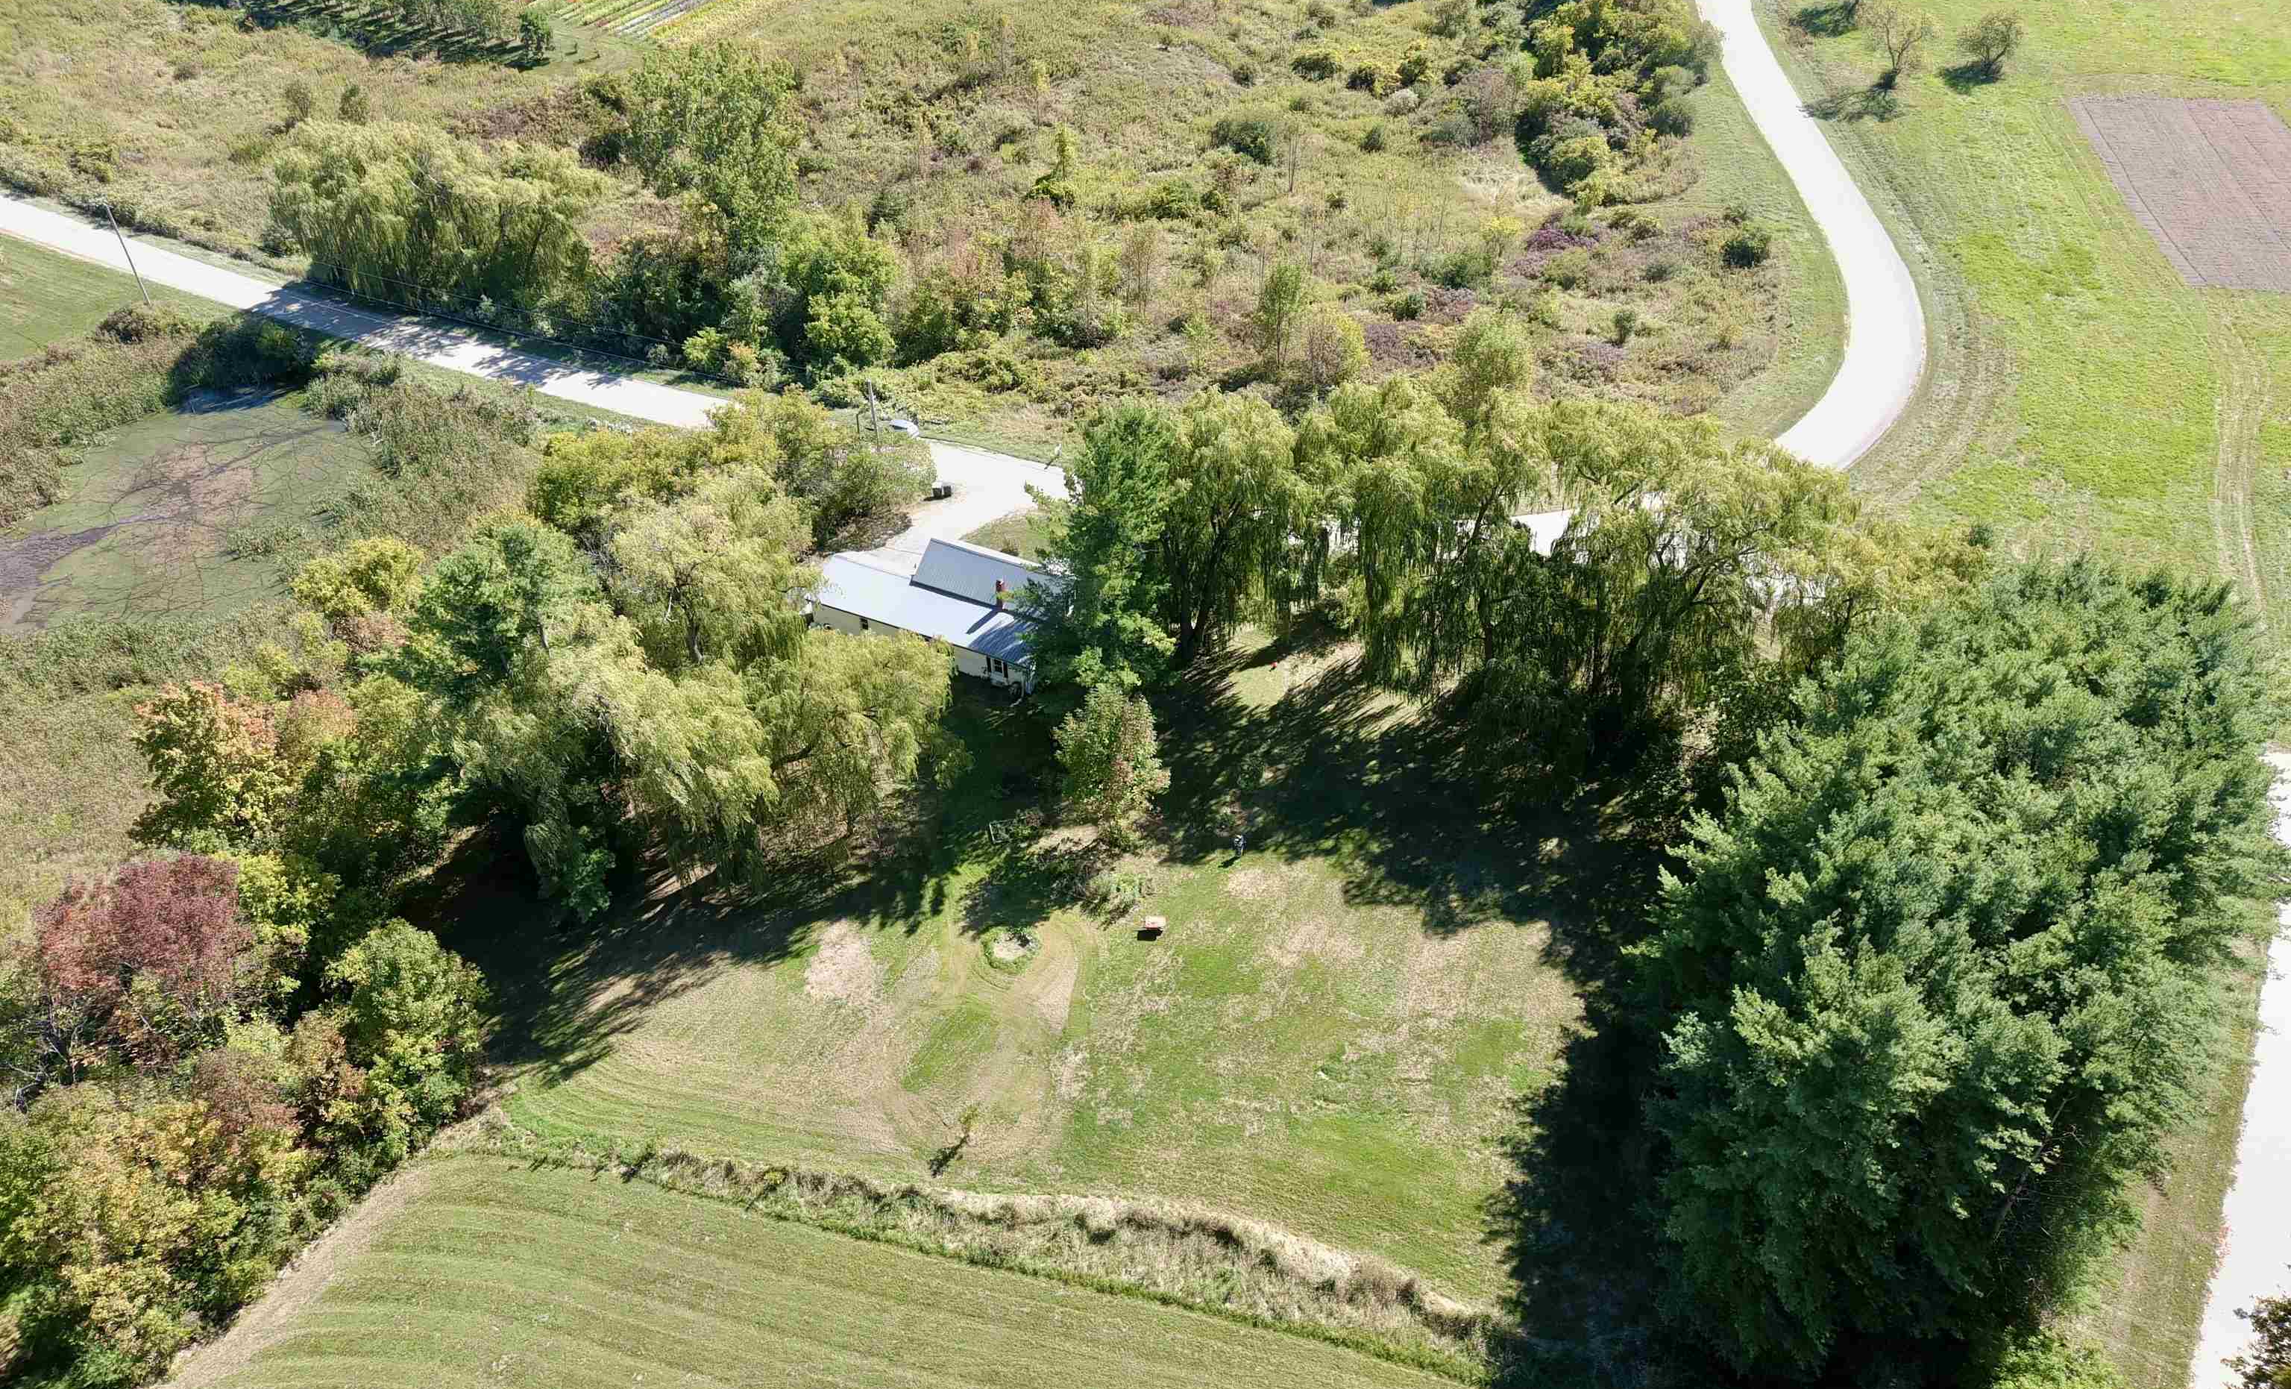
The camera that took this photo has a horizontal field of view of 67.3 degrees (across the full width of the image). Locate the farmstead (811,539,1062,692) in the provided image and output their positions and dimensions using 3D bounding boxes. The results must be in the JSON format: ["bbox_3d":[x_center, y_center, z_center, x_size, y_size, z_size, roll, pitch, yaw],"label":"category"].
[{"bbox_3d":[-13.000,-6.631,118.308,17.800,5.400,9.000,18,42,20],"label":"farmstead"}]

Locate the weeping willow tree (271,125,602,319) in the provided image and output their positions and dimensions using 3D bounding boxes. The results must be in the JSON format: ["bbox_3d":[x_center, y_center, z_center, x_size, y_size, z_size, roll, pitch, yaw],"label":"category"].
[{"bbox_3d":[-65.900,-44.559,159.504,31.000,12.500,15.000,12,40,14],"label":"weeping willow tree"}]

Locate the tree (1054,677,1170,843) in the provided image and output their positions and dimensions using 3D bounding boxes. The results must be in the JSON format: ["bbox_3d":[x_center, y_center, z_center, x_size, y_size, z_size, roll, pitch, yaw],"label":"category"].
[{"bbox_3d":[-2.000,4.055,100.820,6.800,10.800,6.800,0,39,0],"label":"tree"}]

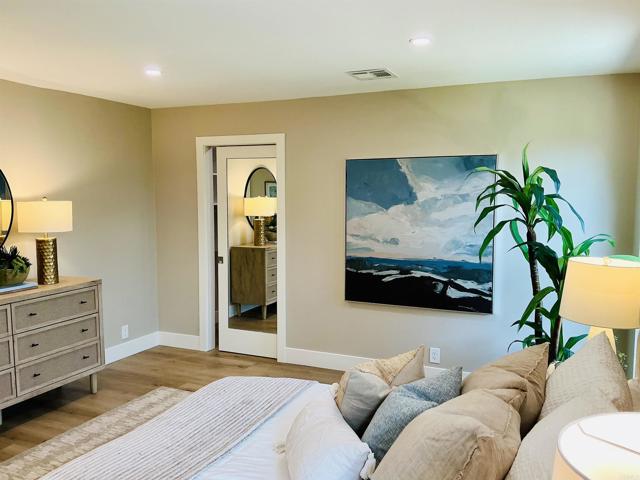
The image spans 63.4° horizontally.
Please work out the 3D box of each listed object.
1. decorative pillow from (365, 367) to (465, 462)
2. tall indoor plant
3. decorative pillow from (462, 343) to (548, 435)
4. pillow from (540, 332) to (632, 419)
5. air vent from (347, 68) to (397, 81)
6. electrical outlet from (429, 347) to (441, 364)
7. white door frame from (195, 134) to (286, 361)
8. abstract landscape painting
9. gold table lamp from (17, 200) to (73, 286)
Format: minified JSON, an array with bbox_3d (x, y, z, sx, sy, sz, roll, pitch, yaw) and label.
[{"bbox_3d":[0.331,0.683,1.923,0.180,0.460,0.480,44,20,13],"label":"decorative pillow"},{"bbox_3d":[1.457,0.342,3.396,0.920,1.910,0.850,2,6,23],"label":"tall indoor plant"},{"bbox_3d":[0.710,0.647,2.019,0.220,0.490,0.540,38,18,15],"label":"decorative pillow"},{"bbox_3d":[0.952,0.630,1.882,0.210,0.530,0.580,28,15,18],"label":"pillow"},{"bbox_3d":[0.369,-1.166,3.694,0.305,0.020,0.285,2,6,23],"label":"air vent"},{"bbox_3d":[0.965,0.970,4.331,0.080,0.124,0.010,2,6,23],"label":"electrical outlet"},{"bbox_3d":[-0.742,0.077,5.033,0.985,2.134,0.140,2,6,23],"label":"white door frame"},{"bbox_3d":[0.802,-0.053,4.283,1.235,1.230,0.045,2,6,23],"label":"abstract landscape painting"},{"bbox_3d":[-2.069,0.010,3.930,0.375,0.660,0.375,2,6,23],"label":"gold table lamp"}]

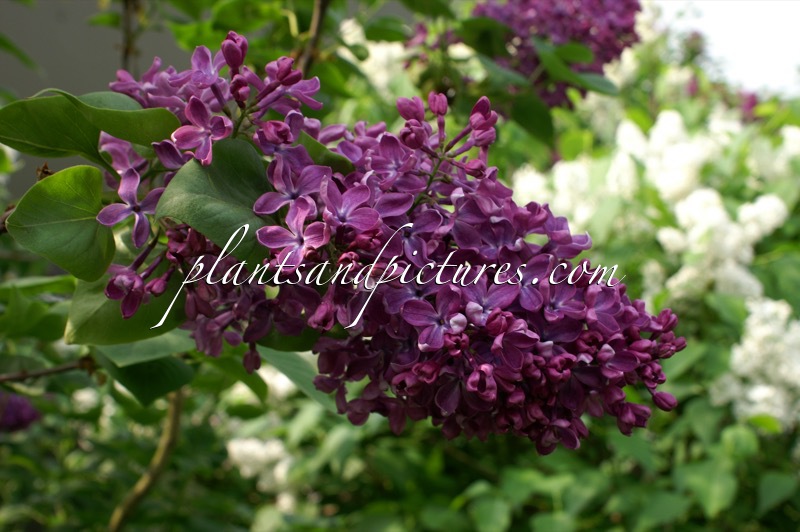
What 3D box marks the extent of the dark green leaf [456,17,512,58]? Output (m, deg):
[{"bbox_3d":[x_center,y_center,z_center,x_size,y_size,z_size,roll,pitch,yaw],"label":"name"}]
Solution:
[{"bbox_3d":[0.066,-0.178,0.900,0.036,0.013,0.042,25,57,18],"label":"dark green leaf"}]

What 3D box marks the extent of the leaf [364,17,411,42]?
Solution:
[{"bbox_3d":[-0.010,-0.184,0.900,0.037,0.021,0.024,0,6,0],"label":"leaf"}]

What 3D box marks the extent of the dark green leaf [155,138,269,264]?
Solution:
[{"bbox_3d":[-0.067,-0.024,0.418,0.044,0.046,0.018,1,5,11],"label":"dark green leaf"}]

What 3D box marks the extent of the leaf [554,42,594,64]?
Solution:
[{"bbox_3d":[0.139,-0.169,0.920,0.033,0.018,0.022,0,6,0],"label":"leaf"}]

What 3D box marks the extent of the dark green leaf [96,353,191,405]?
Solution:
[{"bbox_3d":[-0.115,0.049,0.520,0.043,0.034,0.012,8,-37,-1],"label":"dark green leaf"}]

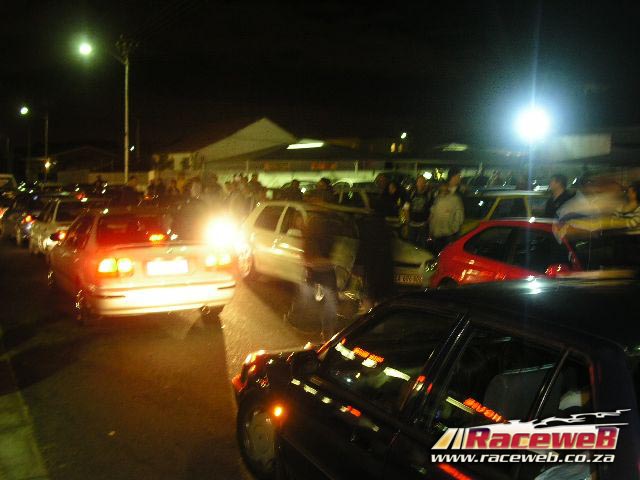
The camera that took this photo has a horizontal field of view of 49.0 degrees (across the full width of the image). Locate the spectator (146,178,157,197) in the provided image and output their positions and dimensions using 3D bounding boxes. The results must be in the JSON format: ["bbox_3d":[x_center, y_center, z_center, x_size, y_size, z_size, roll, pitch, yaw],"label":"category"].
[{"bbox_3d":[-6.469,-1.449,26.975,0.500,1.740,0.320,-1,5,-9],"label":"spectator"}]

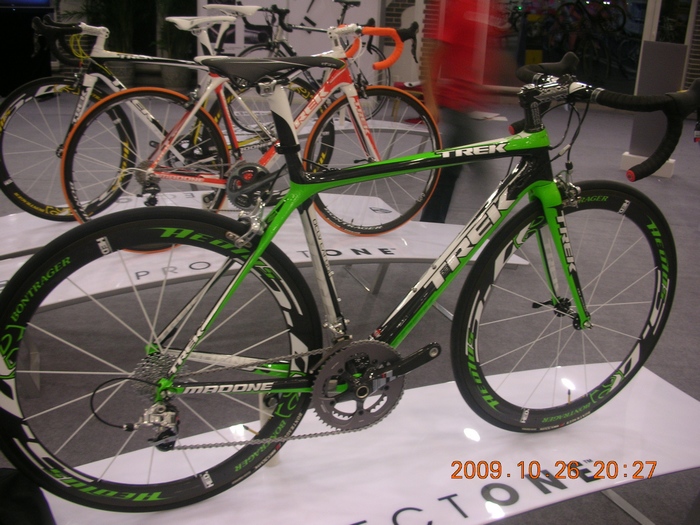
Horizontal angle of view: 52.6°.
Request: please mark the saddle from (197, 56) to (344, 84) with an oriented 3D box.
[{"bbox_3d":[-0.139,-0.352,1.295,0.275,0.060,0.140,-6,21,-20],"label":"saddle"}]

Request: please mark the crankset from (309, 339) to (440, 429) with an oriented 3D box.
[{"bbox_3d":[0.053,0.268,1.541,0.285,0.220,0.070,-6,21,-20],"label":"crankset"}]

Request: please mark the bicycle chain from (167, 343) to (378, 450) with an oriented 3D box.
[{"bbox_3d":[-0.130,0.285,1.476,0.520,0.215,0.030,-6,21,-20],"label":"bicycle chain"}]

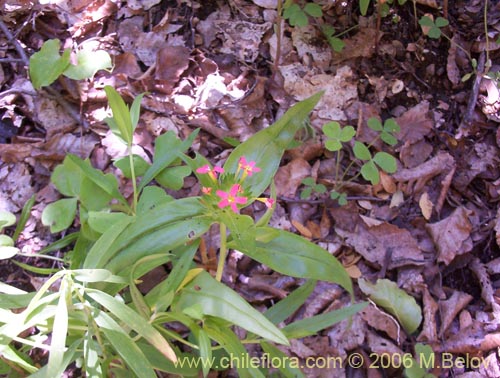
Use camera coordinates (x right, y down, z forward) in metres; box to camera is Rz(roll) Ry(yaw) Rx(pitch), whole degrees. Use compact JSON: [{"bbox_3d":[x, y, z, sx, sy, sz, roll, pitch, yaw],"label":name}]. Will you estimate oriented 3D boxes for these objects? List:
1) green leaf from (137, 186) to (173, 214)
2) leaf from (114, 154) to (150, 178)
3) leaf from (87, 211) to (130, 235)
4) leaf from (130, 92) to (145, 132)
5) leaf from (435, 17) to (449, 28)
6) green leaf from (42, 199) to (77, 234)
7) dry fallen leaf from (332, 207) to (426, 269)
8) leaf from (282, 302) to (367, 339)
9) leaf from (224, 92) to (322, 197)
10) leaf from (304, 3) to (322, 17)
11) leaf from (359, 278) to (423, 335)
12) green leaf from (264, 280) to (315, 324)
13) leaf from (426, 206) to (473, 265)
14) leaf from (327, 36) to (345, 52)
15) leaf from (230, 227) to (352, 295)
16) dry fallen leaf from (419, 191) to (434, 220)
[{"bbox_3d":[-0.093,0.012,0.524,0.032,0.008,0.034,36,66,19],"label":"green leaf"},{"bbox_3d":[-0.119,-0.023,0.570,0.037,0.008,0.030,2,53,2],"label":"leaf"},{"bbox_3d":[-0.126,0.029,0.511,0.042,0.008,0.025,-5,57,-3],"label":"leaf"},{"bbox_3d":[-0.072,-0.050,0.373,0.009,0.030,0.006,31,21,20],"label":"leaf"},{"bbox_3d":[0.177,-0.152,0.520,0.017,0.003,0.013,-26,59,-17],"label":"leaf"},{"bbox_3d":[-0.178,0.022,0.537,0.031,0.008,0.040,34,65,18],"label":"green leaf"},{"bbox_3d":[0.094,0.041,0.411,0.069,0.012,0.042,20,57,13],"label":"dry fallen leaf"},{"bbox_3d":[0.045,0.084,0.356,0.073,0.007,0.014,-15,56,-23],"label":"leaf"},{"bbox_3d":[0.020,-0.029,0.351,0.030,0.016,0.100,29,63,19],"label":"leaf"},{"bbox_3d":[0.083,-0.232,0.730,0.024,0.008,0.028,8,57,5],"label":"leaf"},{"bbox_3d":[0.093,0.079,0.383,0.048,0.012,0.025,41,64,20],"label":"leaf"},{"bbox_3d":[0.026,0.073,0.365,0.059,0.006,0.014,-30,59,-36],"label":"green leaf"},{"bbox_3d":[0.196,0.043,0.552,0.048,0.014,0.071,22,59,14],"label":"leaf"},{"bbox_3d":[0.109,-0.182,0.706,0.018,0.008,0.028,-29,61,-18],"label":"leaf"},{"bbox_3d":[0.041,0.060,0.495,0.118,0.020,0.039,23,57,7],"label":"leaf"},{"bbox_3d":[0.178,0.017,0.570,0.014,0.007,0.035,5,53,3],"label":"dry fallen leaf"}]

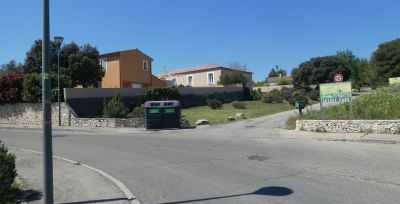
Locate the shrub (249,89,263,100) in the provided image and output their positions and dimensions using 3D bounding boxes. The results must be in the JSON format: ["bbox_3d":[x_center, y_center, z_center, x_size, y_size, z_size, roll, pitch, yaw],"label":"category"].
[{"bbox_3d":[6.204,-0.783,31.000,1.520,1.420,1.500,0,1,0],"label":"shrub"}]

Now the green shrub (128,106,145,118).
[{"bbox_3d":[-3.837,0.671,17.300,1.210,0.760,1.200,0,1,0],"label":"green shrub"}]

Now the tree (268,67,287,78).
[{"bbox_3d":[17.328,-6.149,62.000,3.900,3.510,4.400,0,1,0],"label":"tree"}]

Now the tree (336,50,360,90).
[{"bbox_3d":[26.686,-5.680,50.000,4.300,7.200,4.200,-1,0,28],"label":"tree"}]

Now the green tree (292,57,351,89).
[{"bbox_3d":[14.897,-3.433,34.000,7.370,4.210,6.500,0,1,0],"label":"green tree"}]

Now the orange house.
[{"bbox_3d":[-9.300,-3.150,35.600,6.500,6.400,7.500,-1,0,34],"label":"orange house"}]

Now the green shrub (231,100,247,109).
[{"bbox_3d":[3.818,0.278,27.500,1.500,0.820,1.350,-1,0,8],"label":"green shrub"}]

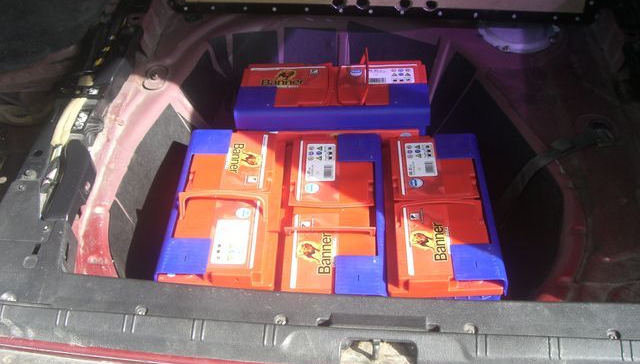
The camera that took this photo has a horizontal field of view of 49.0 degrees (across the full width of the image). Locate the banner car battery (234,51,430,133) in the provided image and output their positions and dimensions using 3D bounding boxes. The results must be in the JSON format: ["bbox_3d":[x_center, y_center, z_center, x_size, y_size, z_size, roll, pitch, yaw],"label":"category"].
[{"bbox_3d":[0.027,-0.126,1.415,0.354,0.210,0.178,0,40,1],"label":"banner car battery"}]

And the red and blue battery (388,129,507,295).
[{"bbox_3d":[0.203,0.102,1.263,0.178,0.190,0.354,1,40,2],"label":"red and blue battery"}]

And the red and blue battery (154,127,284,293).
[{"bbox_3d":[-0.151,0.091,1.230,0.177,0.193,0.354,0,42,1],"label":"red and blue battery"}]

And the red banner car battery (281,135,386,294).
[{"bbox_3d":[0.028,0.104,1.274,0.178,0.190,0.354,0,40,2],"label":"red banner car battery"}]

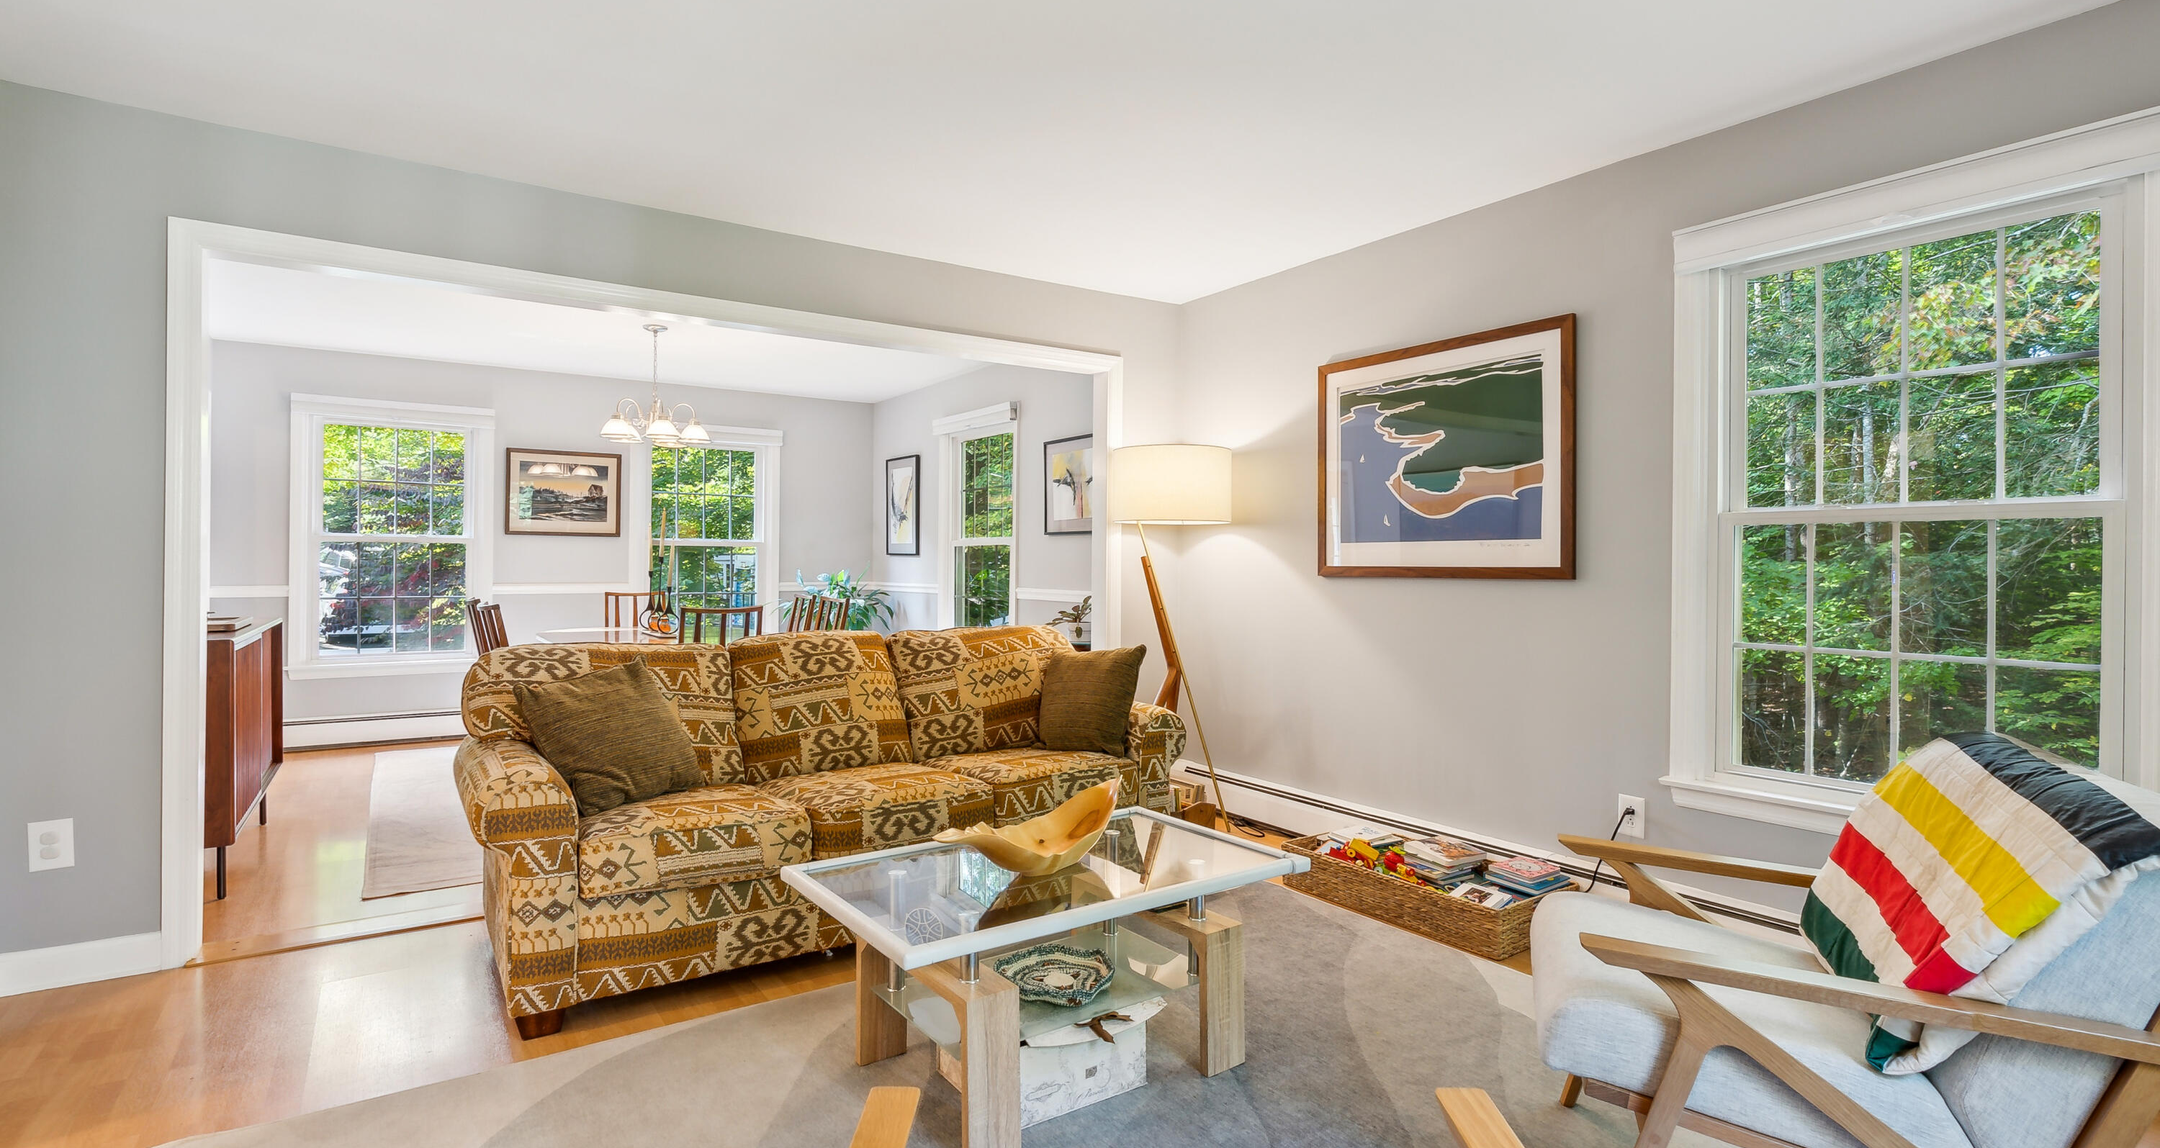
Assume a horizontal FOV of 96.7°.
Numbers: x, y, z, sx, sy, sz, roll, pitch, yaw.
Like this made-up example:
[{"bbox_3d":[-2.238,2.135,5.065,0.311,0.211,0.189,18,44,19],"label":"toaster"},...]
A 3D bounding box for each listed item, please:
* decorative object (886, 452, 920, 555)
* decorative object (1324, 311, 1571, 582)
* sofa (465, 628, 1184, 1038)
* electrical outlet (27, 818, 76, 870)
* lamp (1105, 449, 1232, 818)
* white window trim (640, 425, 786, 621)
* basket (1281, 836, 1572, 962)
[{"bbox_3d":[-1.313,-0.496,7.055,0.030,0.727,0.562,0,0,-35],"label":"decorative object"},{"bbox_3d":[1.304,-0.418,3.556,0.030,0.868,1.076,-1,1,-35],"label":"decorative object"},{"bbox_3d":[-0.743,0.651,3.147,2.184,0.890,0.877,0,0,-35],"label":"sofa"},{"bbox_3d":[-2.720,0.720,2.541,0.083,0.129,0.012,-1,1,-35],"label":"electrical outlet"},{"bbox_3d":[0.400,0.269,4.000,0.540,1.610,0.520,0,1,20],"label":"lamp"},{"bbox_3d":[-2.580,-0.227,6.741,1.006,1.597,0.100,0,0,-35],"label":"white window trim"},{"bbox_3d":[1.106,1.012,3.120,0.390,0.150,0.780,-1,1,-37],"label":"basket"}]

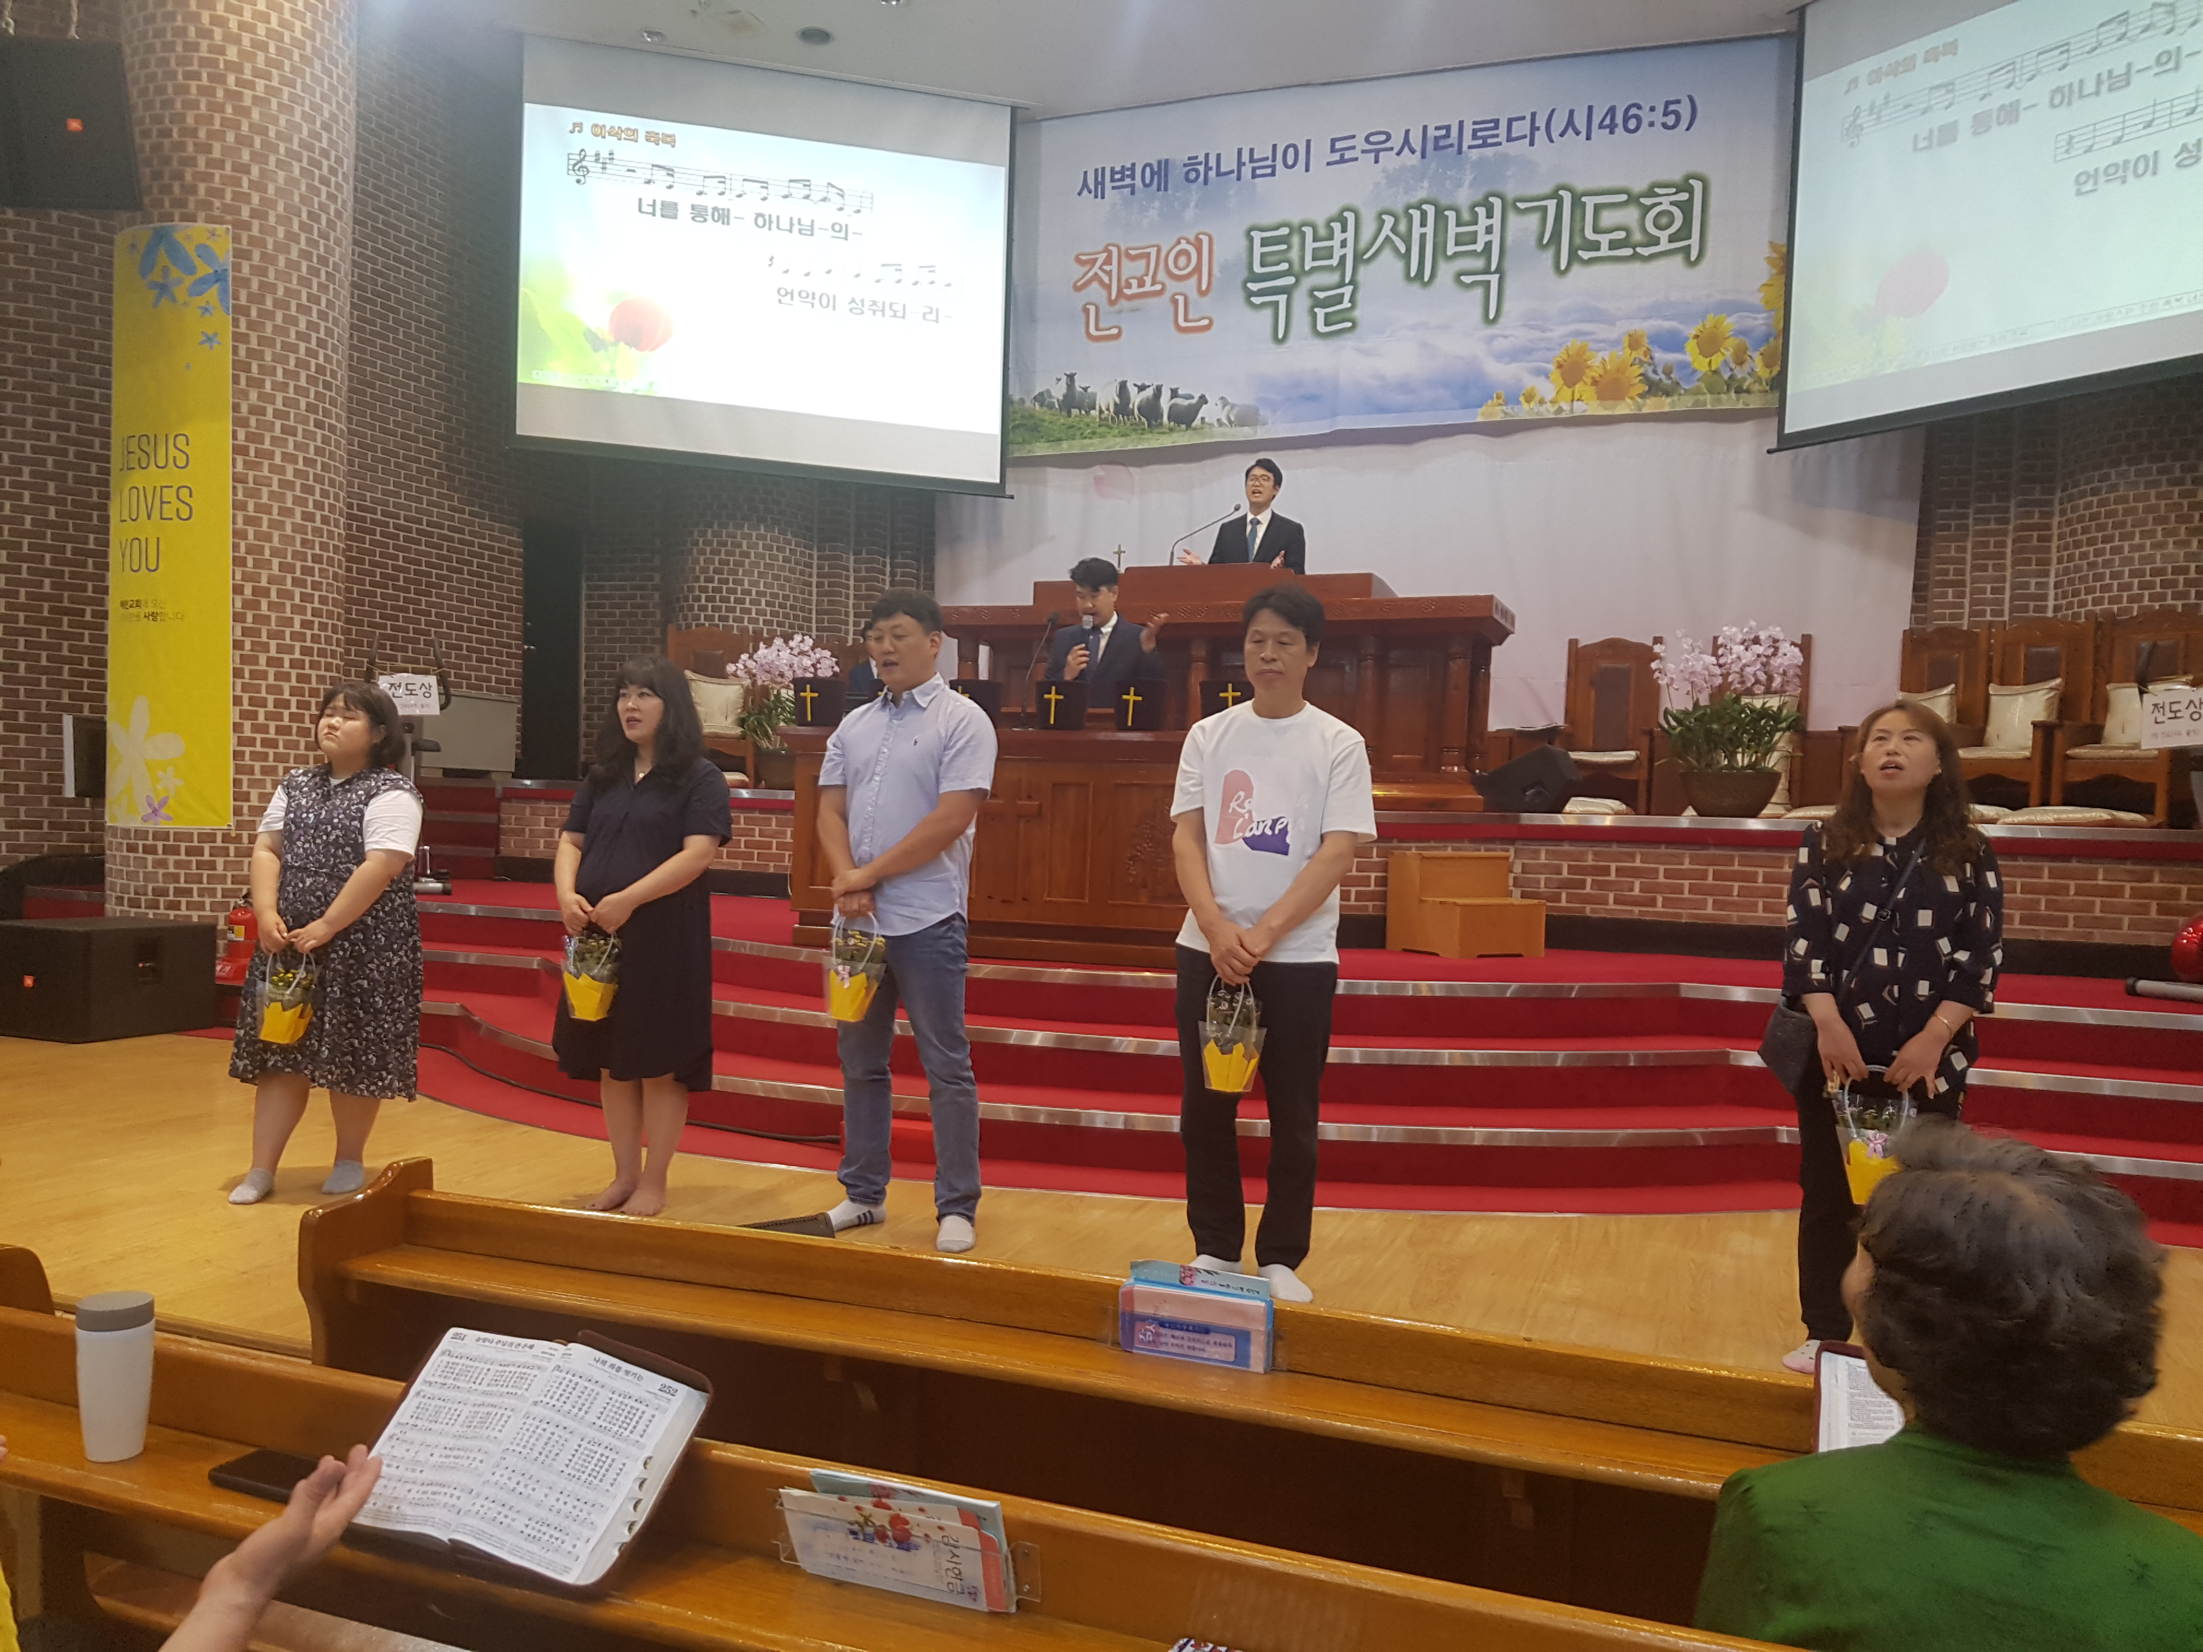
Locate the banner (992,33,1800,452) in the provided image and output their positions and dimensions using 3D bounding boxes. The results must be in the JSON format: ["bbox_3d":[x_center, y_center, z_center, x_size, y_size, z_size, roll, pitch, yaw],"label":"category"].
[{"bbox_3d":[1.695,-3.623,10.581,5.142,2.245,0.050,2,2,19],"label":"banner"}]

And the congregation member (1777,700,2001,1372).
[{"bbox_3d":[1.768,0.465,3.761,0.520,1.516,0.400,2,2,20],"label":"congregation member"}]

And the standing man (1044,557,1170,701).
[{"bbox_3d":[-0.004,-0.309,6.800,0.500,1.640,0.420,2,1,15],"label":"standing man"}]

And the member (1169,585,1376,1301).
[{"bbox_3d":[0.435,0.284,4.184,0.530,1.787,0.380,2,2,16],"label":"member"}]

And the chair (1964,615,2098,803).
[{"bbox_3d":[4.443,-0.542,8.112,0.550,1.030,0.630,0,2,-28],"label":"chair"}]

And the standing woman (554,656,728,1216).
[{"bbox_3d":[-1.358,0.310,4.830,0.490,1.611,0.420,2,2,22],"label":"standing woman"}]

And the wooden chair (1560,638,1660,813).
[{"bbox_3d":[3.232,-0.626,10.550,0.610,1.130,0.600,3,1,30],"label":"wooden chair"}]

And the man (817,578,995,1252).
[{"bbox_3d":[-0.530,0.244,4.530,0.480,1.764,0.420,2,1,22],"label":"man"}]

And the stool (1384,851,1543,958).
[{"bbox_3d":[1.529,0.329,6.929,0.435,0.410,0.410,0,2,-28],"label":"stool"}]

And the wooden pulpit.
[{"bbox_3d":[0.324,-0.359,7.223,2.649,1.709,2.259,2,2,17],"label":"wooden pulpit"}]

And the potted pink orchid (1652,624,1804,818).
[{"bbox_3d":[2.640,-0.440,6.990,0.600,0.810,0.550,2,2,18],"label":"potted pink orchid"}]

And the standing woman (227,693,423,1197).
[{"bbox_3d":[-2.277,0.323,4.860,0.510,1.483,0.420,2,1,8],"label":"standing woman"}]

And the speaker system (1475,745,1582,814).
[{"bbox_3d":[2.003,-0.222,7.750,0.430,0.330,0.450,3,1,30],"label":"speaker system"}]

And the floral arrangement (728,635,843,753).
[{"bbox_3d":[-1.813,-0.761,9.500,0.640,0.660,0.550,3,1,24],"label":"floral arrangement"}]

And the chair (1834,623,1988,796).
[{"bbox_3d":[4.684,-0.555,9.550,0.600,1.130,0.610,1,2,-32],"label":"chair"}]

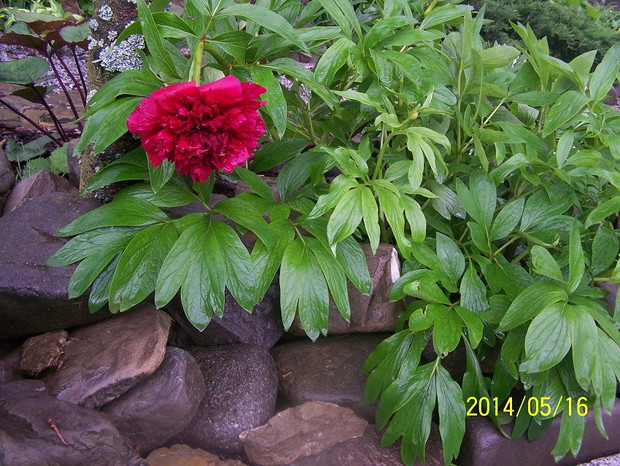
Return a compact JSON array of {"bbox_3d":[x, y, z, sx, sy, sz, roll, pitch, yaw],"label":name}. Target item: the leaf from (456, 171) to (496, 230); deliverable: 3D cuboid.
[{"bbox_3d":[0.214,-0.041,0.857,0.045,0.079,0.016,-20,0,-7],"label":"leaf"}]

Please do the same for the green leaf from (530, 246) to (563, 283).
[{"bbox_3d":[0.285,0.038,0.823,0.032,0.014,0.054,-38,79,-12],"label":"green leaf"}]

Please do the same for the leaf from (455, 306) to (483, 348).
[{"bbox_3d":[0.219,0.130,0.940,0.025,0.015,0.059,-23,68,-9],"label":"leaf"}]

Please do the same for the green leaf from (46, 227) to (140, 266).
[{"bbox_3d":[-0.241,0.013,0.764,0.108,0.016,0.030,-19,46,-11],"label":"green leaf"}]

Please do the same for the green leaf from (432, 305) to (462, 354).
[{"bbox_3d":[0.162,0.113,0.800,0.034,0.013,0.061,11,66,5],"label":"green leaf"}]

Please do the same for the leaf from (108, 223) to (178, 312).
[{"bbox_3d":[-0.200,0.043,0.828,0.055,0.128,0.018,34,0,11],"label":"leaf"}]

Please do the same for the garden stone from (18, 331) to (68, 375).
[{"bbox_3d":[-0.324,0.147,0.830,0.056,0.042,0.045,-8,29,-14],"label":"garden stone"}]

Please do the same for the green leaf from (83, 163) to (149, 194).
[{"bbox_3d":[-0.282,-0.080,0.990,0.100,0.018,0.034,-18,49,-12],"label":"green leaf"}]

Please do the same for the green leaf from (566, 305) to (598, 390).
[{"bbox_3d":[0.312,0.132,0.789,0.033,0.100,0.016,-12,0,-4],"label":"green leaf"}]

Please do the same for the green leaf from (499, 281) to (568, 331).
[{"bbox_3d":[0.250,0.079,0.753,0.101,0.020,0.038,-20,49,-23],"label":"green leaf"}]

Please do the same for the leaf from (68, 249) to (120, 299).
[{"bbox_3d":[-0.263,0.050,0.842,0.086,0.014,0.029,-44,76,-6],"label":"leaf"}]

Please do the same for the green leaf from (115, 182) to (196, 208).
[{"bbox_3d":[-0.218,-0.053,0.960,0.130,0.018,0.042,8,40,9],"label":"green leaf"}]

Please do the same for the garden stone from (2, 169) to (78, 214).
[{"bbox_3d":[-0.424,-0.063,1.080,0.115,0.075,0.085,-5,26,-11],"label":"garden stone"}]

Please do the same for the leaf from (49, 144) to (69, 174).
[{"bbox_3d":[-0.422,-0.123,1.145,0.034,0.015,0.060,-4,60,-4],"label":"leaf"}]

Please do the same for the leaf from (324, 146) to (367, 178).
[{"bbox_3d":[0.049,-0.099,0.955,0.069,0.020,0.036,32,63,26],"label":"leaf"}]

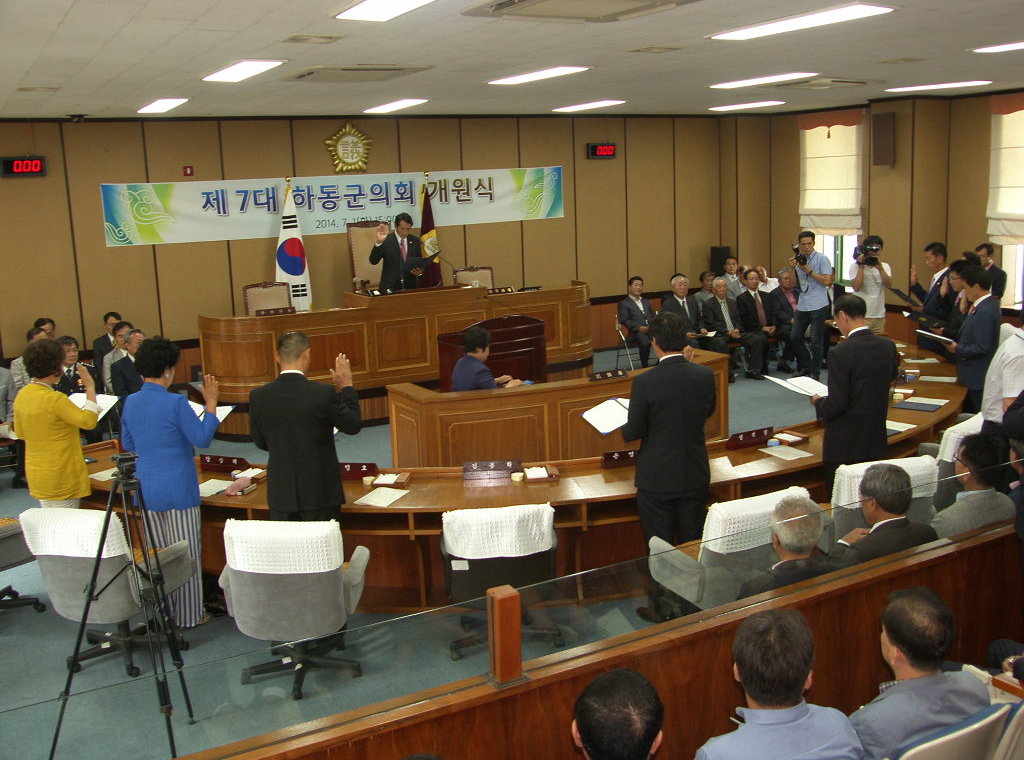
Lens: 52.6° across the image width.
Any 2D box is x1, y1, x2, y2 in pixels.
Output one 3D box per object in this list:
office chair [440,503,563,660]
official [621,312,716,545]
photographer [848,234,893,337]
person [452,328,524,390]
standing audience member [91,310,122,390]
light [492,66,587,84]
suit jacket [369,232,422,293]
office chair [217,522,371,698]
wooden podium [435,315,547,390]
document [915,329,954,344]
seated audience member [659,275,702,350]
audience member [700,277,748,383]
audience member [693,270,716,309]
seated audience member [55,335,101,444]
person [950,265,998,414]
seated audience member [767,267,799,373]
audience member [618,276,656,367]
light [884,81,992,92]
[{"bbox_3d":[-0.050,1.023,5.650,0.620,0.860,0.640,-4,11,-7],"label":"office chair"},{"bbox_3d":[0.893,0.508,5.800,0.560,1.730,0.460,-6,12,-19],"label":"official"},{"bbox_3d":[4.117,-0.804,11.847,0.580,1.715,0.500,3,12,30],"label":"photographer"},{"bbox_3d":[-0.168,0.213,8.461,0.720,1.290,0.500,-9,12,-31],"label":"person"},{"bbox_3d":[-3.923,-0.058,10.492,0.650,1.284,0.480,6,13,35],"label":"standing audience member"},{"bbox_3d":[0.201,-2.563,8.698,0.290,0.060,1.240,-8,12,-28],"label":"light"},{"bbox_3d":[-1.300,-1.310,11.769,0.600,0.750,0.360,-7,12,-23],"label":"suit jacket"},{"bbox_3d":[-1.064,1.046,5.179,0.630,0.885,0.650,-2,10,3],"label":"office chair"},{"bbox_3d":[-0.189,-0.059,10.344,0.880,1.200,0.580,-8,12,-27],"label":"wooden podium"},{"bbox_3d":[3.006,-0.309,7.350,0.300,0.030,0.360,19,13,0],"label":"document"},{"bbox_3d":[2.264,-0.646,12.716,0.560,1.250,0.820,-9,13,-31],"label":"seated audience member"},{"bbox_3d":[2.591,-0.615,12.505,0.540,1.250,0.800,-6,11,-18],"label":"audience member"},{"bbox_3d":[2.563,-0.795,13.261,0.480,1.190,0.680,-7,12,-23],"label":"audience member"},{"bbox_3d":[-3.648,0.259,8.777,0.500,1.280,0.720,-10,13,-36],"label":"seated audience member"},{"bbox_3d":[3.484,0.023,7.800,0.480,1.720,0.500,-1,11,7],"label":"person"},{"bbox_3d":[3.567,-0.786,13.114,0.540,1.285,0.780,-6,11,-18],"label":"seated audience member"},{"bbox_3d":[1.518,-0.554,11.988,0.500,1.272,0.700,-6,12,-20],"label":"audience member"},{"bbox_3d":[4.577,-3.167,11.137,0.290,0.060,1.240,-8,12,-28],"label":"light"}]

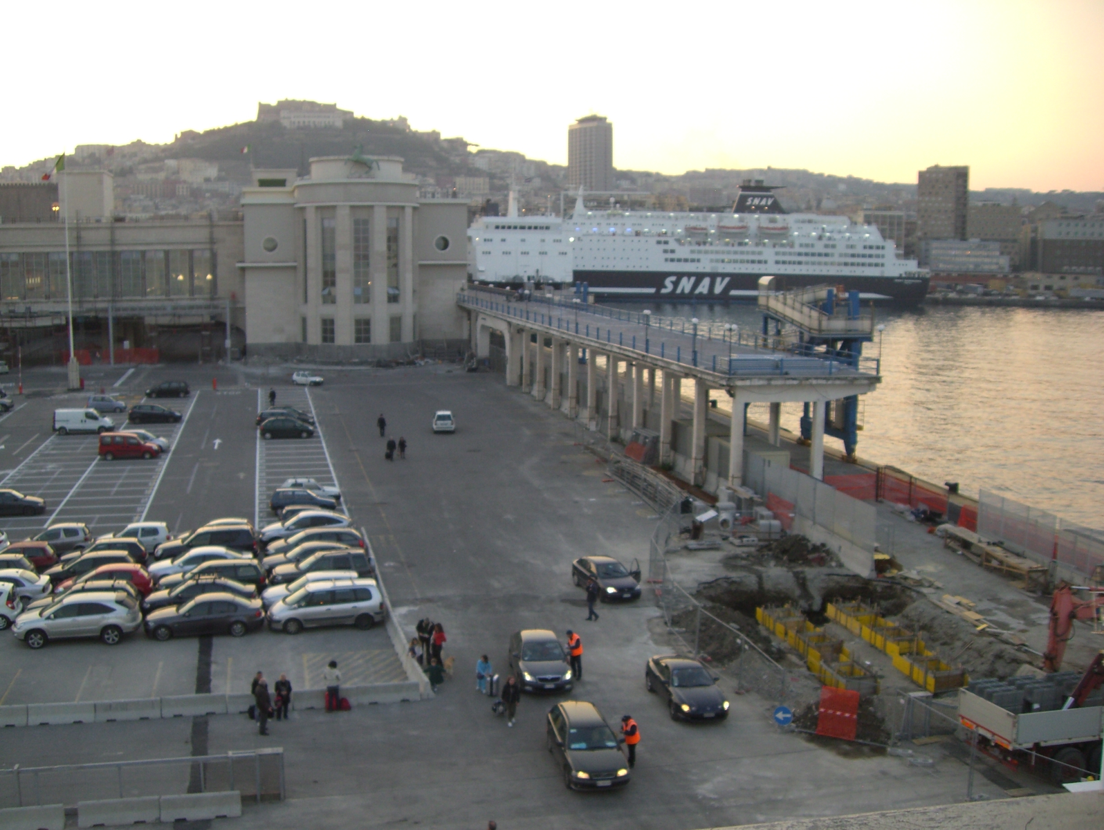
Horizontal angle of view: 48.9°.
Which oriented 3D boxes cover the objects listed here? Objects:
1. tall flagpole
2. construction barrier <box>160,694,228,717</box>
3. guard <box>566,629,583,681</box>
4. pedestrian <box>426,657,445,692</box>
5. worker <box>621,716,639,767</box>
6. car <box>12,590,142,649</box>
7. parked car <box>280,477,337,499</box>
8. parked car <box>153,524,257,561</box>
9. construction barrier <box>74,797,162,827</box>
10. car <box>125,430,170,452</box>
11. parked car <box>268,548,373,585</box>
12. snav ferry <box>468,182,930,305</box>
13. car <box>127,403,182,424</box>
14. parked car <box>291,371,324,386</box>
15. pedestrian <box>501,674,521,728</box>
[{"bbox_3d":[-50.760,-15.098,127.955,1.250,24.750,1.250,-1,8,-13],"label":"tall flagpole"},{"bbox_3d":[-11.419,9.252,38.873,2.000,0.580,0.460,-1,8,-13],"label":"construction barrier"},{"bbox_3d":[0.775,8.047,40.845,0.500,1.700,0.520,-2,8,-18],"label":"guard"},{"bbox_3d":[-4.043,8.913,41.818,0.620,1.180,0.380,-1,8,-13],"label":"pedestrian"},{"bbox_3d":[2.238,9.236,34.374,0.540,1.529,0.480,-3,8,-20],"label":"worker"},{"bbox_3d":[-17.931,7.661,46.031,4.730,1.690,1.845,-1,8,-12],"label":"car"},{"bbox_3d":[-13.910,4.333,69.264,3.600,1.400,1.580,-2,8,-15],"label":"parked car"},{"bbox_3d":[-16.242,6.228,57.511,4.600,1.670,1.800,-1,8,-13],"label":"parked car"},{"bbox_3d":[-11.187,10.257,31.461,2.000,0.590,0.420,-1,8,-10],"label":"construction barrier"},{"bbox_3d":[-29.201,1.896,86.522,3.850,1.450,1.660,-2,8,-18],"label":"car"},{"bbox_3d":[-10.294,6.940,54.473,4.400,1.540,1.750,-1,8,-13],"label":"parked car"},{"bbox_3d":[49.176,-58.480,415.000,155.000,41.000,27.000,1,8,5],"label":"snav ferry"},{"bbox_3d":[-34.256,-0.166,104.982,4.400,1.470,1.760,-2,8,-17],"label":"car"},{"bbox_3d":[-26.908,-4.060,133.660,3.500,1.430,1.580,3,8,18],"label":"parked car"},{"bbox_3d":[-1.272,8.976,38.290,0.550,1.600,0.400,-1,8,-13],"label":"pedestrian"}]

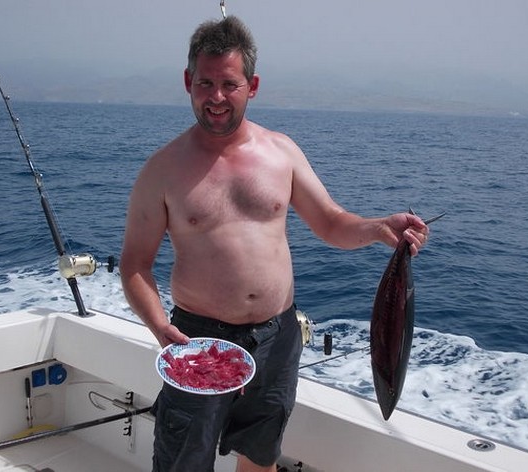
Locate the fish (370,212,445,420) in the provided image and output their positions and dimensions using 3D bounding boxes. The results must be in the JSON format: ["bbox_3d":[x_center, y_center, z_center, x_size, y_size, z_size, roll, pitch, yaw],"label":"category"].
[{"bbox_3d":[0.319,0.180,1.790,0.125,0.480,0.080,10,10,24],"label":"fish"}]

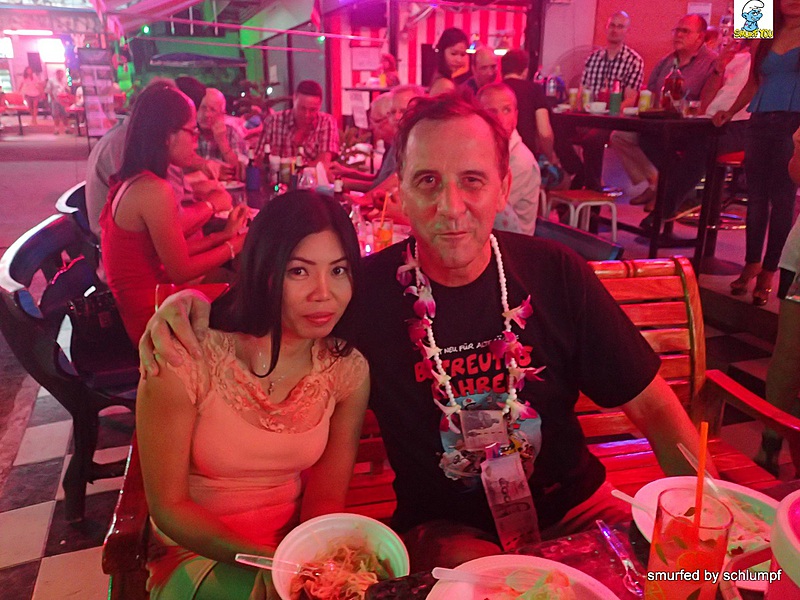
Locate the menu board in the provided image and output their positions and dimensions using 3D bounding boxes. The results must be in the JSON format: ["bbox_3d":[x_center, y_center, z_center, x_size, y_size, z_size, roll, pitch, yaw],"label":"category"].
[{"bbox_3d":[-4.002,-2.686,8.564,0.500,1.220,0.100,-10,21,-23],"label":"menu board"}]

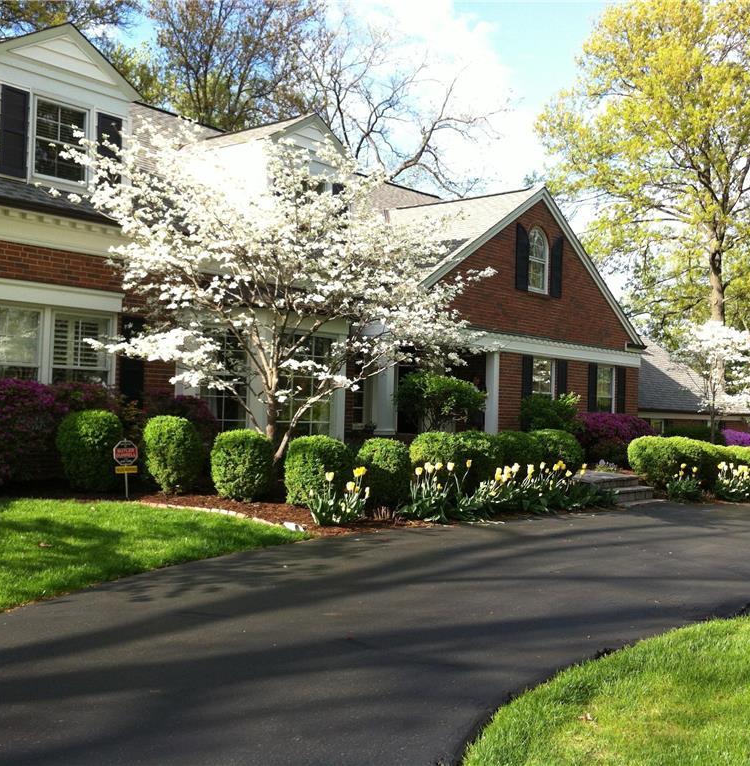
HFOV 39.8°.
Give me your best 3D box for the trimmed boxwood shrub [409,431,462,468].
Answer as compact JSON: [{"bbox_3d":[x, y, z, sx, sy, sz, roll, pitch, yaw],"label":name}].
[{"bbox_3d":[0.718,0.998,12.300,0.660,0.868,0.660,1,-1,3],"label":"trimmed boxwood shrub"}]

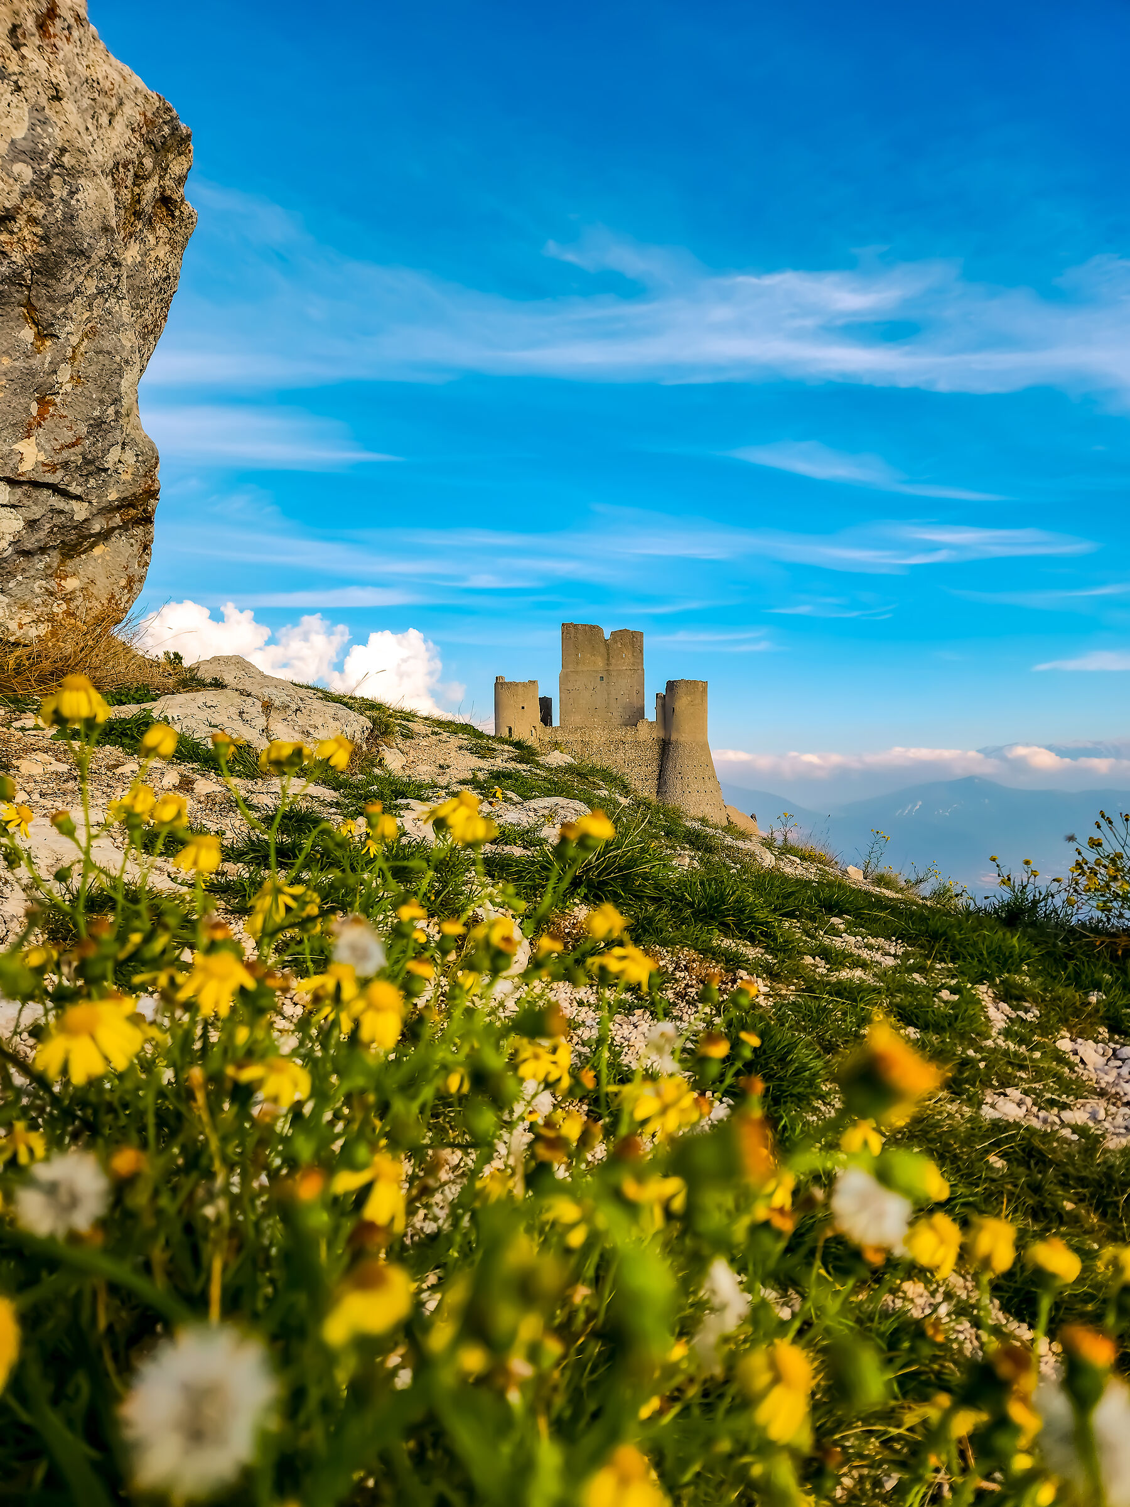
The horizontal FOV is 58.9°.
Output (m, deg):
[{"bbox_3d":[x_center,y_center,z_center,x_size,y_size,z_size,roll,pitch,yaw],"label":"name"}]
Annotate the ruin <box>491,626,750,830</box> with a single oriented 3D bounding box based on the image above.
[{"bbox_3d":[5.400,-3.500,124.000,27.500,24.000,25.000,0,-3,2],"label":"ruin"}]

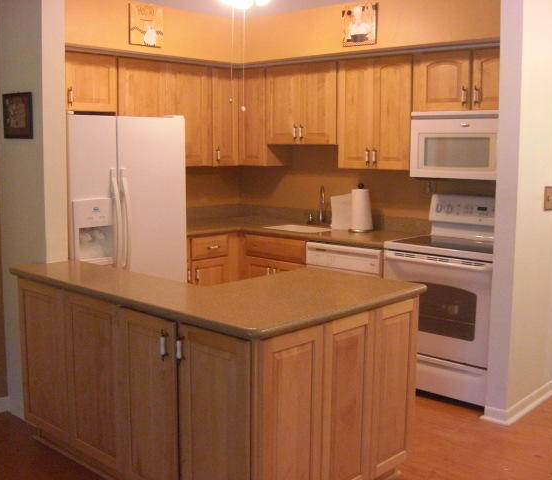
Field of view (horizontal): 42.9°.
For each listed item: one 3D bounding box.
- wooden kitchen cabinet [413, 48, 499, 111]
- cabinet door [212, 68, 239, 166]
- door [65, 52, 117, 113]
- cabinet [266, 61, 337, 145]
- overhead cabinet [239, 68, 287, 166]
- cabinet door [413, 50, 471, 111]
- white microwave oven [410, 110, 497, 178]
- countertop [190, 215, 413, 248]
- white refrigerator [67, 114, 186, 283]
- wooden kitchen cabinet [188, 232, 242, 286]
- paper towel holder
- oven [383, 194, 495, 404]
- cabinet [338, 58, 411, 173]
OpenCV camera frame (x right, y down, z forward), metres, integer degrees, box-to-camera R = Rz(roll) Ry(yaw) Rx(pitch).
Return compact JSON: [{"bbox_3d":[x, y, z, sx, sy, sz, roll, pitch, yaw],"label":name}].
[{"bbox_3d":[1.280,-1.002,4.442,0.753,0.366,0.322,7,10,41],"label":"wooden kitchen cabinet"},{"bbox_3d":[-0.398,-0.956,5.486,0.025,0.755,0.283,7,11,43],"label":"cabinet door"},{"bbox_3d":[-1.204,-1.015,4.580,0.025,0.373,0.393,7,11,43],"label":"door"},{"bbox_3d":[0.291,-1.016,5.324,0.680,0.589,0.322,7,10,41],"label":"cabinet"},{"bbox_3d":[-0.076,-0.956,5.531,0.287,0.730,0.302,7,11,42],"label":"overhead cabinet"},{"bbox_3d":[1.024,-0.970,4.339,0.391,0.348,0.030,7,11,42],"label":"cabinet door"},{"bbox_3d":[1.255,-0.590,4.375,0.752,0.410,0.350,7,11,42],"label":"white microwave oven"},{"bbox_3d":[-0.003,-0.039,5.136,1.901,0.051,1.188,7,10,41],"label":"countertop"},{"bbox_3d":[-1.163,0.073,4.470,0.861,1.713,0.846,7,10,41],"label":"white refrigerator"},{"bbox_3d":[-0.667,0.372,5.422,0.604,0.861,0.530,7,10,41],"label":"wooden kitchen cabinet"},{"bbox_3d":[0.610,-0.228,4.985,0.172,0.340,0.172,0,8,0],"label":"paper towel holder"},{"bbox_3d":[1.160,0.347,4.477,0.747,1.188,0.643,7,10,41],"label":"oven"},{"bbox_3d":[0.760,-0.853,4.802,0.593,0.730,0.332,7,11,42],"label":"cabinet"}]

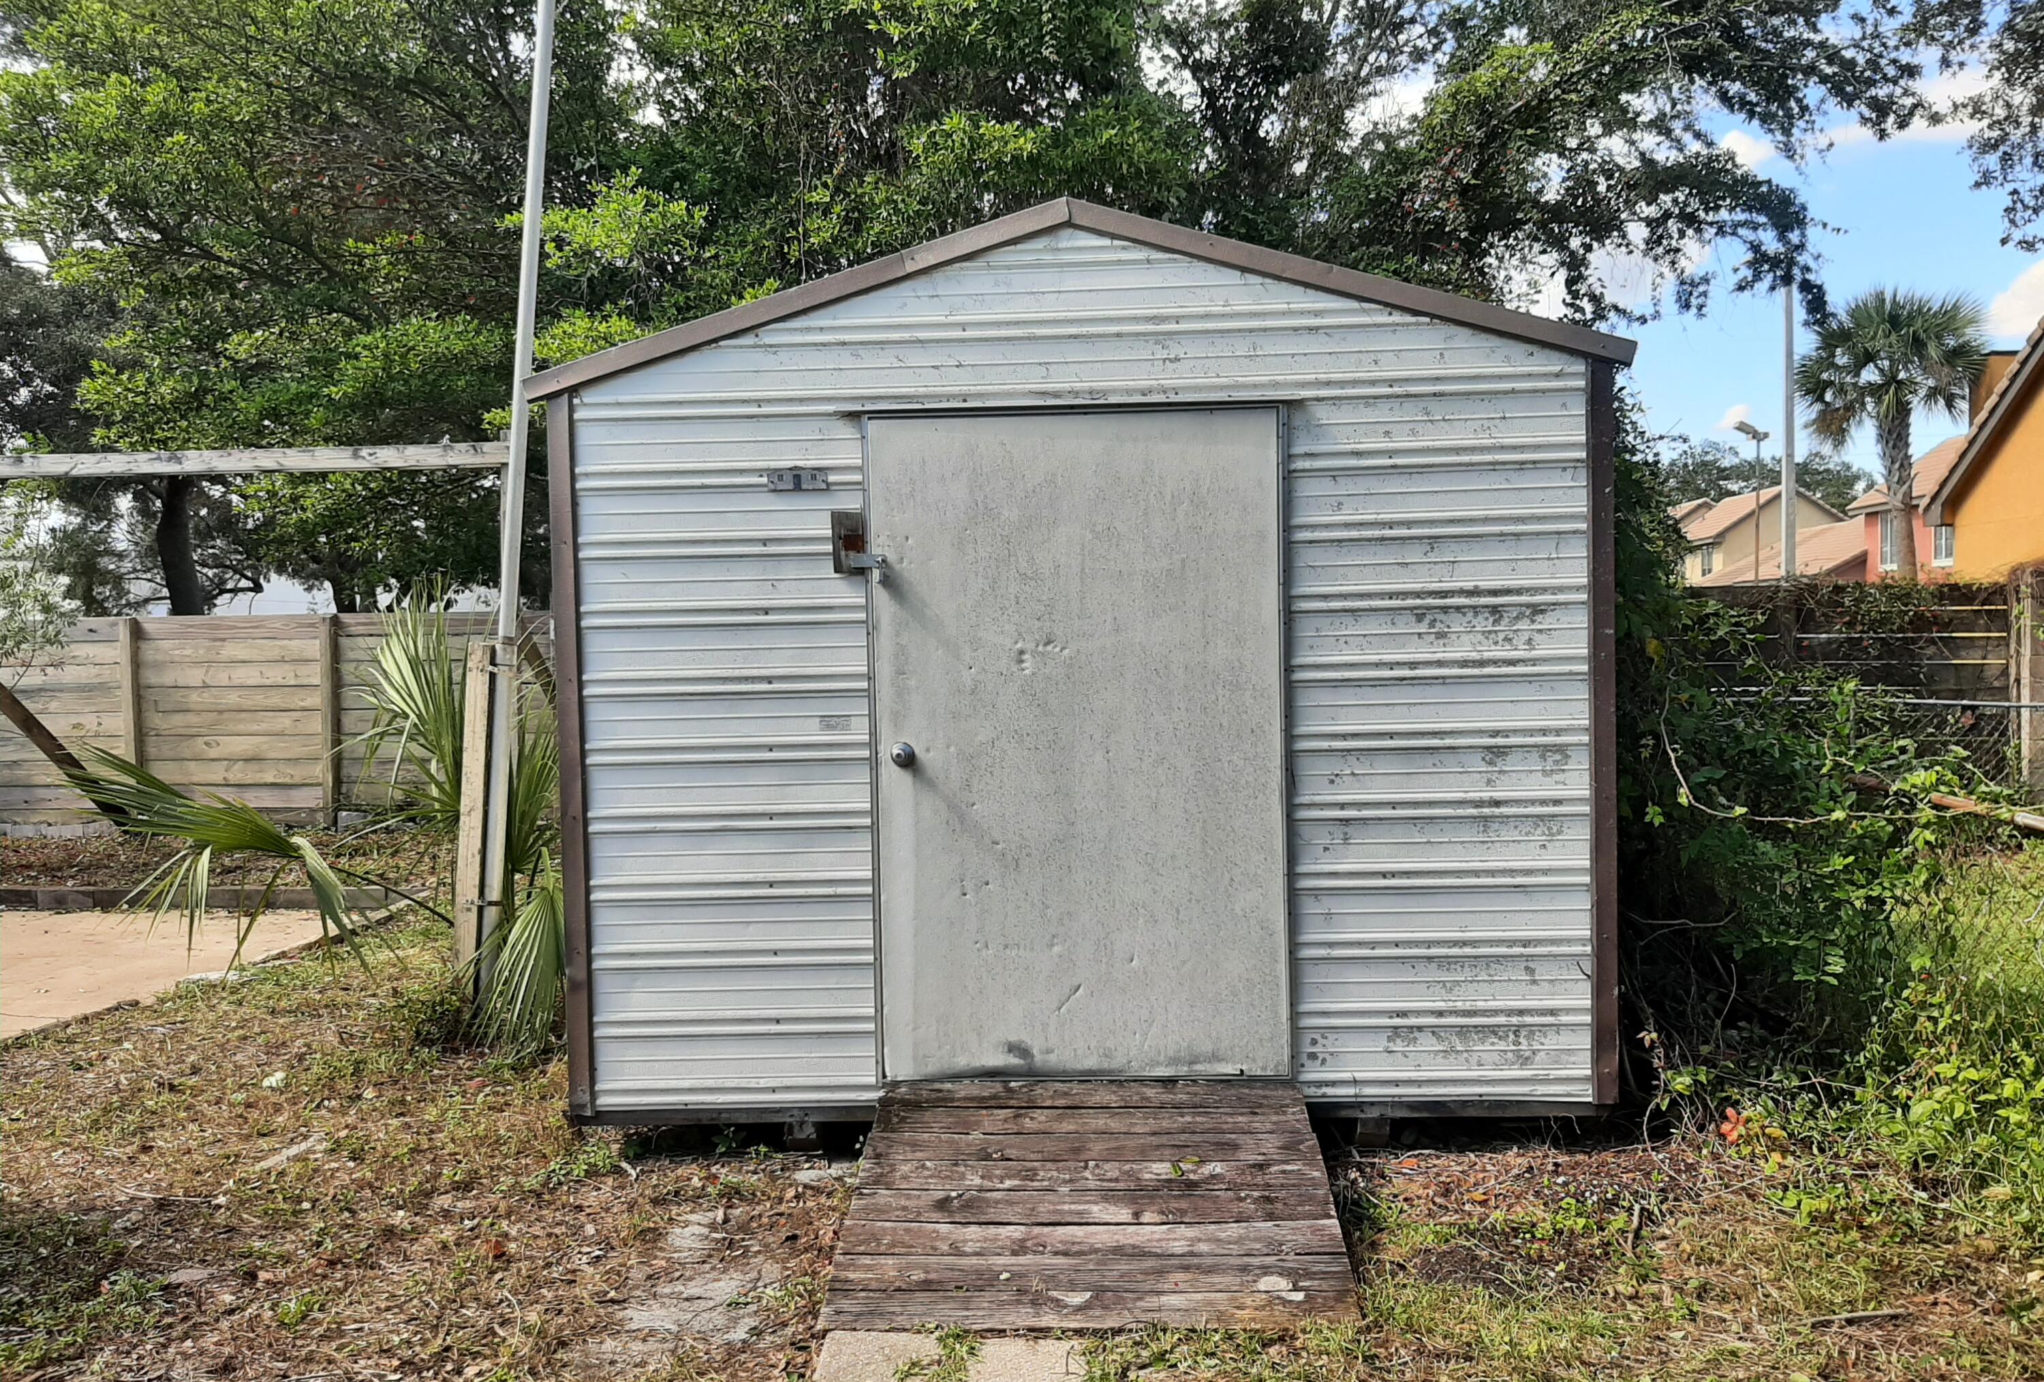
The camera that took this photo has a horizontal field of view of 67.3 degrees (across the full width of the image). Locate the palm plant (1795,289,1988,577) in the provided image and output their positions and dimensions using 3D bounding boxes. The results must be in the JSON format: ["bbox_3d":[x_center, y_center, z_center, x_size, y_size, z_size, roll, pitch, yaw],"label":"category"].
[{"bbox_3d":[15.496,-3.522,27.333,3.550,7.400,3.500,-1,2,2],"label":"palm plant"}]

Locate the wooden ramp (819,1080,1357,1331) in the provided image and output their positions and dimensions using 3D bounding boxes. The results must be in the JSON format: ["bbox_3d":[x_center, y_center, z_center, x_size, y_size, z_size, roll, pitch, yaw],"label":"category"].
[{"bbox_3d":[0.173,1.270,3.929,1.220,0.260,1.090,-1,2,2],"label":"wooden ramp"}]

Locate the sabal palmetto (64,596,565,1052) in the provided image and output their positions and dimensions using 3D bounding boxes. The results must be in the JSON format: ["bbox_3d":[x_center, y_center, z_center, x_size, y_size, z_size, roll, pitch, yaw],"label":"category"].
[{"bbox_3d":[-2.803,0.495,6.381,2.100,1.750,1.500,-1,2,2],"label":"sabal palmetto"}]

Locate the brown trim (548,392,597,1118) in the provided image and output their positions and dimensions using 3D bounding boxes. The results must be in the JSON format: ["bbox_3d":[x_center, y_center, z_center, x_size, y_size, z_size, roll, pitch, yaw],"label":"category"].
[{"bbox_3d":[-1.317,0.198,4.513,0.080,2.110,0.075,-1,2,2],"label":"brown trim"}]

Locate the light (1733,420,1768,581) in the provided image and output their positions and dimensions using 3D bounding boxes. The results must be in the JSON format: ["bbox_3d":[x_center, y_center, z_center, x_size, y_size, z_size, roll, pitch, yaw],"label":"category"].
[{"bbox_3d":[19.561,-3.898,41.190,0.960,6.800,0.450,-1,2,2],"label":"light"}]

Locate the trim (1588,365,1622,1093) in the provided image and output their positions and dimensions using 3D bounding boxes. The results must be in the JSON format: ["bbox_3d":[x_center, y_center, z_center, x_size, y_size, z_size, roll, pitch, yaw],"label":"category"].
[{"bbox_3d":[1.658,0.125,4.401,0.080,2.130,0.075,-1,2,2],"label":"trim"}]

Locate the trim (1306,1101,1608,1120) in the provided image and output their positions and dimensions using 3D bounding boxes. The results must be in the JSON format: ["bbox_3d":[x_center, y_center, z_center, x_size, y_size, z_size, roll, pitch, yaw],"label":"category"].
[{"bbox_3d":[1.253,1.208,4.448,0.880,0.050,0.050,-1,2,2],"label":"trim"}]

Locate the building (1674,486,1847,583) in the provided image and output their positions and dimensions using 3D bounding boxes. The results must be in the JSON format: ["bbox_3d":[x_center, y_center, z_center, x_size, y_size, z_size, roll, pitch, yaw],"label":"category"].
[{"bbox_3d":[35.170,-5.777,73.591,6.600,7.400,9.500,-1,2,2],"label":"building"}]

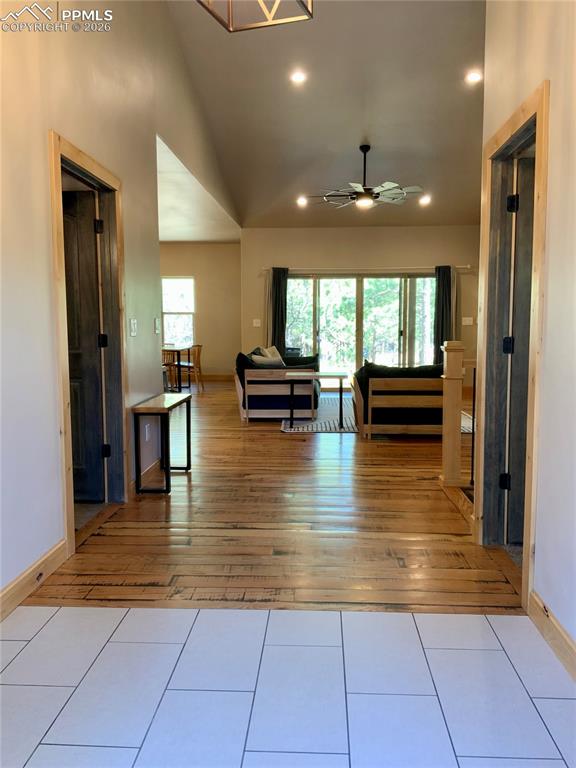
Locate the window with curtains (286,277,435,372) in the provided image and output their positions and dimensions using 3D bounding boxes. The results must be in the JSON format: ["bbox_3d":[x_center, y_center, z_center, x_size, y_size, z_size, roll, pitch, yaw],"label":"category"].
[{"bbox_3d":[1.227,-0.872,10.939,3.000,2.020,0.130,0,6,3],"label":"window with curtains"}]

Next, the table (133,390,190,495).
[{"bbox_3d":[-0.953,0.443,4.991,0.255,0.622,0.800,0,6,3],"label":"table"}]

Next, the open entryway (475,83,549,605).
[{"bbox_3d":[1.077,-0.132,3.021,0.150,2.145,0.910,0,6,3],"label":"open entryway"}]

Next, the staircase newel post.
[{"bbox_3d":[1.231,0.219,4.825,0.160,1.080,0.160,0,6,3],"label":"staircase newel post"}]

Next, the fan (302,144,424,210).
[{"bbox_3d":[0.998,-2.667,8.283,1.520,0.780,1.520,0,6,3],"label":"fan"}]

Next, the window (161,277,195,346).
[{"bbox_3d":[-2.156,-1.391,12.702,0.700,1.430,0.110,0,6,3],"label":"window"}]

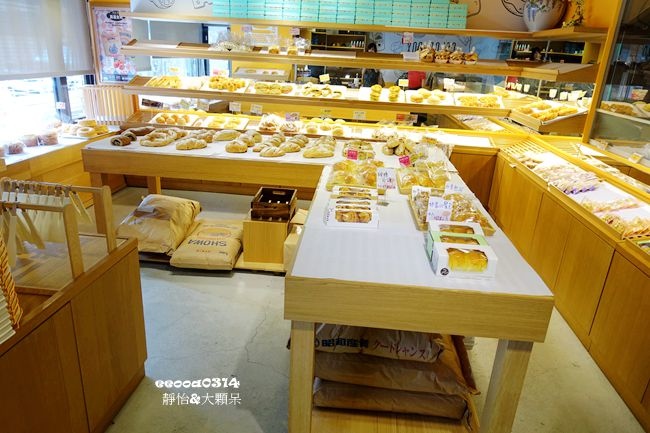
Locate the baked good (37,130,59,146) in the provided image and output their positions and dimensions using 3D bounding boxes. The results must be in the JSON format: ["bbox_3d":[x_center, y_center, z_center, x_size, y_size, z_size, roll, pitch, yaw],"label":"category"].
[{"bbox_3d":[-2.466,-0.692,3.830,0.110,0.110,0.140,5,20,4],"label":"baked good"}]

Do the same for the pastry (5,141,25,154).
[{"bbox_3d":[-2.344,-0.527,3.288,0.110,0.082,0.115,4,21,3],"label":"pastry"}]

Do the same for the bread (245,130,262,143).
[{"bbox_3d":[-0.551,-0.634,3.443,0.120,0.068,0.140,4,21,3],"label":"bread"}]

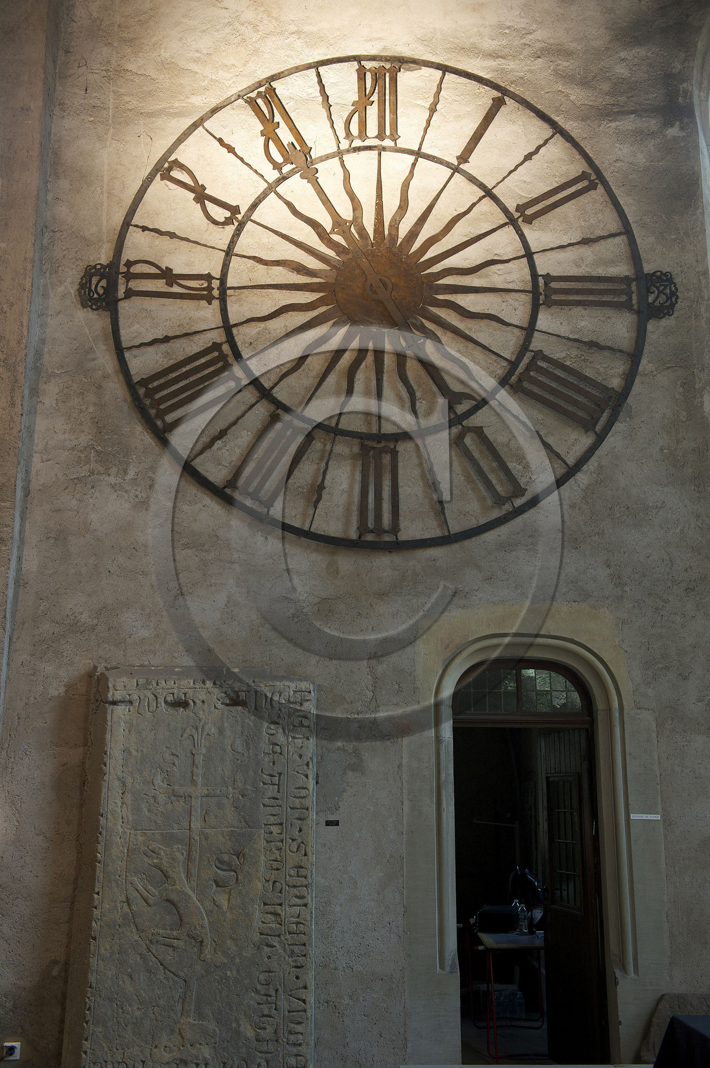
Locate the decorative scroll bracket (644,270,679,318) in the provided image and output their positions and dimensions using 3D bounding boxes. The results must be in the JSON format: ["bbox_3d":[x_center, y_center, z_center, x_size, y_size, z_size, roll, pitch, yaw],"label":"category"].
[{"bbox_3d":[2.023,-1.577,7.415,0.220,0.343,0.040,0,-14,0],"label":"decorative scroll bracket"}]

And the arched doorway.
[{"bbox_3d":[1.041,1.904,6.766,0.890,2.304,0.300,0,-14,-1],"label":"arched doorway"}]

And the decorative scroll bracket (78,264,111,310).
[{"bbox_3d":[-1.716,-1.627,7.405,0.214,0.337,0.040,0,-14,0],"label":"decorative scroll bracket"}]

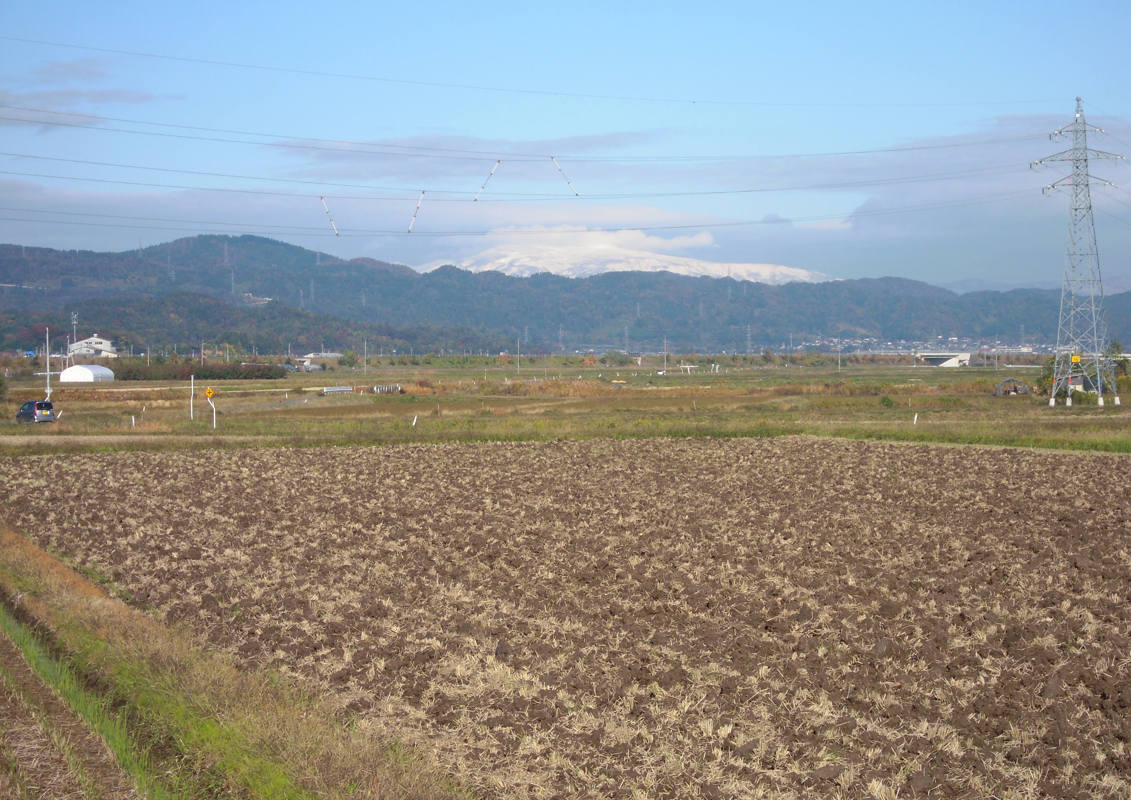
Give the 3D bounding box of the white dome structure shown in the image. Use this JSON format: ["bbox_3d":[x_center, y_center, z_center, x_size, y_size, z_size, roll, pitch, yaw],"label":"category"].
[{"bbox_3d":[-85.918,-4.753,616.430,6.200,3.050,13.000,0,1,8],"label":"white dome structure"}]

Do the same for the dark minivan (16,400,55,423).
[{"bbox_3d":[-35.496,0.906,230.000,1.475,1.630,3.395,-1,1,-29],"label":"dark minivan"}]

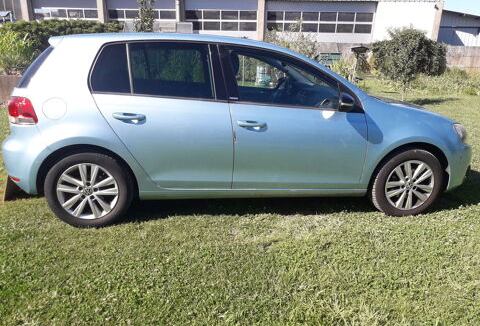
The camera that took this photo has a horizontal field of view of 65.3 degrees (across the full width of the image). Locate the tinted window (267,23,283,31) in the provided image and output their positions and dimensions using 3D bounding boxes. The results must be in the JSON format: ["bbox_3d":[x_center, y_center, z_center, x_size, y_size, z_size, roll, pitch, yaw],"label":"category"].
[{"bbox_3d":[2.055,-8.071,22.300,0.970,0.470,0.050,2,16,3],"label":"tinted window"}]

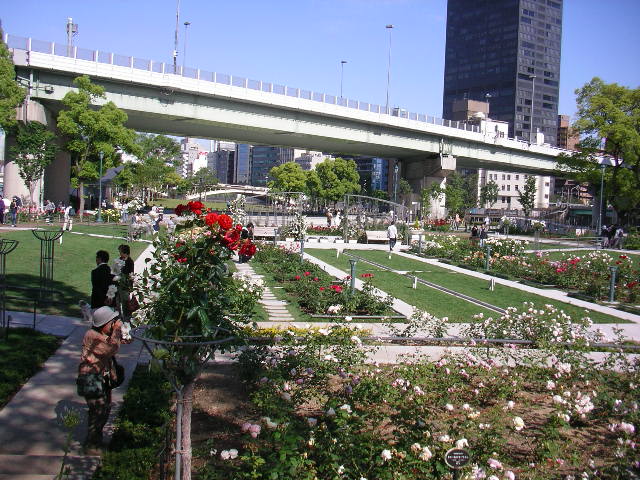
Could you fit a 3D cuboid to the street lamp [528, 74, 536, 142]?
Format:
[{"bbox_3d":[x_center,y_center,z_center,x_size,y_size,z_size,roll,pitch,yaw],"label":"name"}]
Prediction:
[{"bbox_3d":[32.741,-20.349,106.267,0.400,10.300,1.200,-1,4,-43],"label":"street lamp"}]

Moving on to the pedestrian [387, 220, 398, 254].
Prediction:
[{"bbox_3d":[4.103,-0.224,39.044,0.500,1.700,0.360,2,3,-6],"label":"pedestrian"}]

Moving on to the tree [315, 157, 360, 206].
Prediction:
[{"bbox_3d":[2.763,-8.211,105.000,7.100,9.200,7.100,2,3,0],"label":"tree"}]

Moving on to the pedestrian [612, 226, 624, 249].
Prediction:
[{"bbox_3d":[21.169,-0.108,48.542,0.420,1.630,0.500,2,3,6],"label":"pedestrian"}]

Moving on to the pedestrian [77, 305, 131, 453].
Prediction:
[{"bbox_3d":[-2.400,1.544,7.600,0.580,1.600,0.520,1,4,-21],"label":"pedestrian"}]

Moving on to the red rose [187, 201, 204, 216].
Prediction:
[{"bbox_3d":[-0.892,-0.226,4.900,0.125,0.110,0.120,2,3,0],"label":"red rose"}]

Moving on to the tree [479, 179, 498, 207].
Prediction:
[{"bbox_3d":[22.930,-4.945,93.163,2.700,6.300,2.700,2,3,0],"label":"tree"}]

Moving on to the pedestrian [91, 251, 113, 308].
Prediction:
[{"bbox_3d":[-3.987,1.045,12.544,0.500,1.710,0.320,1,3,-23],"label":"pedestrian"}]

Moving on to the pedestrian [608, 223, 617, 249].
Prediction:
[{"bbox_3d":[20.737,-0.234,48.500,0.420,1.680,0.500,1,4,-18],"label":"pedestrian"}]

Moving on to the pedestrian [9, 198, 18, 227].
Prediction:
[{"bbox_3d":[-19.234,-1.728,43.000,0.500,1.660,0.420,5,4,39],"label":"pedestrian"}]

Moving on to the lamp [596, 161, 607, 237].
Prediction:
[{"bbox_3d":[25.970,-3.684,63.000,0.500,6.600,0.500,2,3,0],"label":"lamp"}]

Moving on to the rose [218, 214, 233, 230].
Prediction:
[{"bbox_3d":[-0.718,-0.133,5.200,0.115,0.115,0.100,2,3,0],"label":"rose"}]

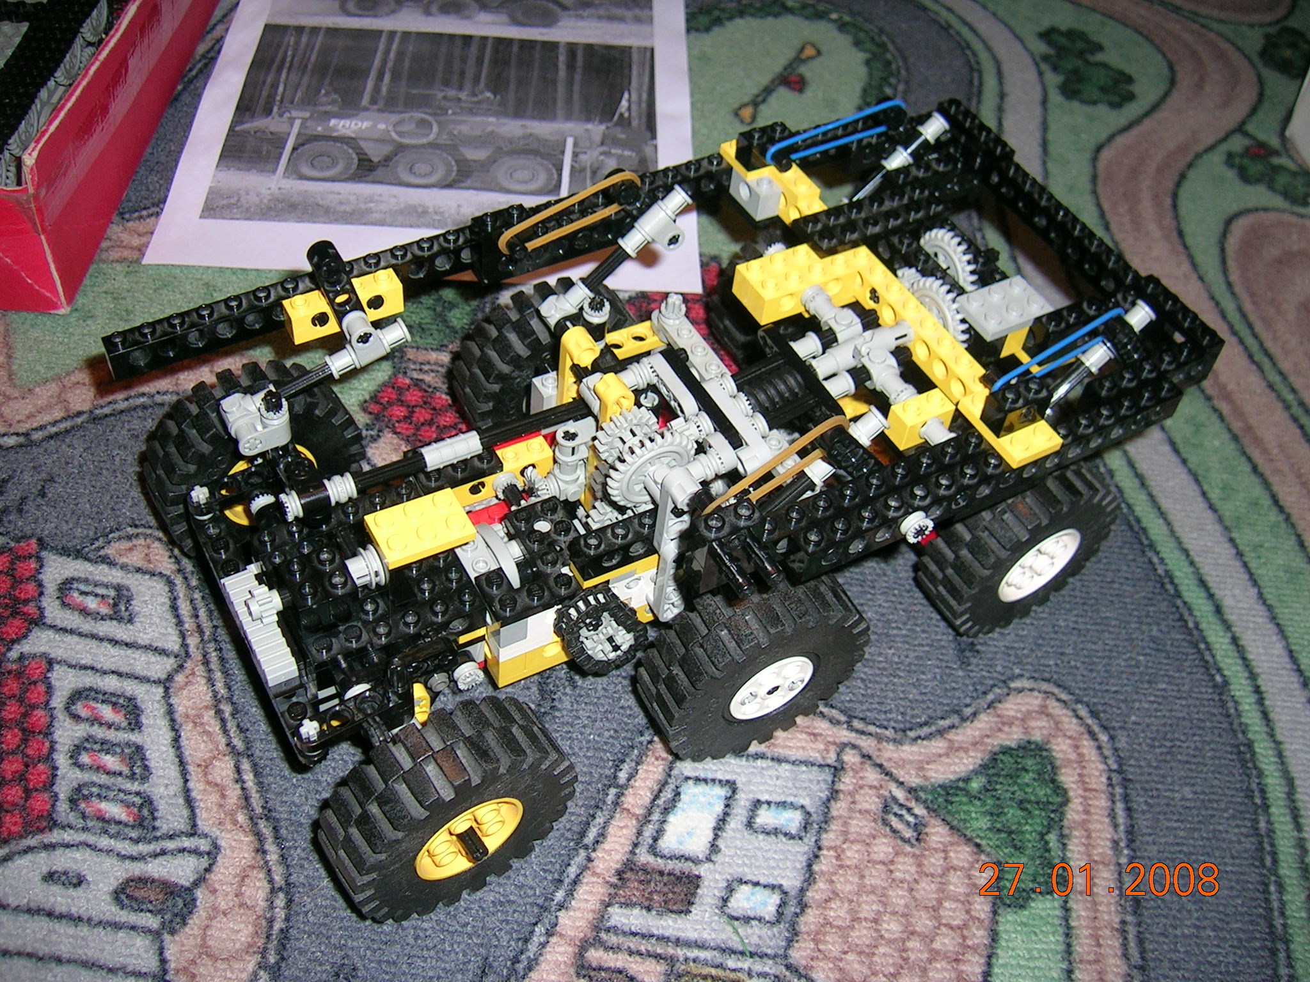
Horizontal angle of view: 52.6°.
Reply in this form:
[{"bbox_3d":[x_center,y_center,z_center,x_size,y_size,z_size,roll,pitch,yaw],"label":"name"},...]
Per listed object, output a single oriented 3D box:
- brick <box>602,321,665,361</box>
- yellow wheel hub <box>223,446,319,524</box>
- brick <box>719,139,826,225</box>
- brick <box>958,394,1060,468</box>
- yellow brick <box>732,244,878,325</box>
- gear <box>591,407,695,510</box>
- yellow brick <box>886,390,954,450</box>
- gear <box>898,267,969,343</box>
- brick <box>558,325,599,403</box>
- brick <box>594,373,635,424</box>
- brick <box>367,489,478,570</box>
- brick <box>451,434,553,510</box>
[{"bbox_3d":[-0.007,-0.045,0.398,0.026,0.004,0.008,-21,56,-22],"label":"brick"},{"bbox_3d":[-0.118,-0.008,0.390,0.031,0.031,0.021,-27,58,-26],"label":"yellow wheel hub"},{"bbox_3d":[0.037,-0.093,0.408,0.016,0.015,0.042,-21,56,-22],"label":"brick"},{"bbox_3d":[0.093,-0.018,0.348,0.016,0.005,0.024,-21,56,-22],"label":"brick"},{"bbox_3d":[0.044,-0.063,0.385,0.039,0.011,0.016,-21,56,-22],"label":"yellow brick"},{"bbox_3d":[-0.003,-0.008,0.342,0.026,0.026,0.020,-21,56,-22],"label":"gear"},{"bbox_3d":[0.071,-0.019,0.353,0.016,0.011,0.008,-21,56,-22],"label":"yellow brick"},{"bbox_3d":[0.080,-0.051,0.381,0.008,0.026,0.033,-21,56,-22],"label":"gear"},{"bbox_3d":[-0.022,-0.034,0.377,0.007,0.032,0.009,-21,56,-22],"label":"brick"},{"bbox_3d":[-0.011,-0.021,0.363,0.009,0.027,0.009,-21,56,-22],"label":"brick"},{"bbox_3d":[-0.061,0.009,0.342,0.024,0.005,0.016,-19,57,-25],"label":"brick"},{"bbox_3d":[-0.046,-0.006,0.387,0.032,0.011,0.008,-20,55,-23],"label":"brick"}]

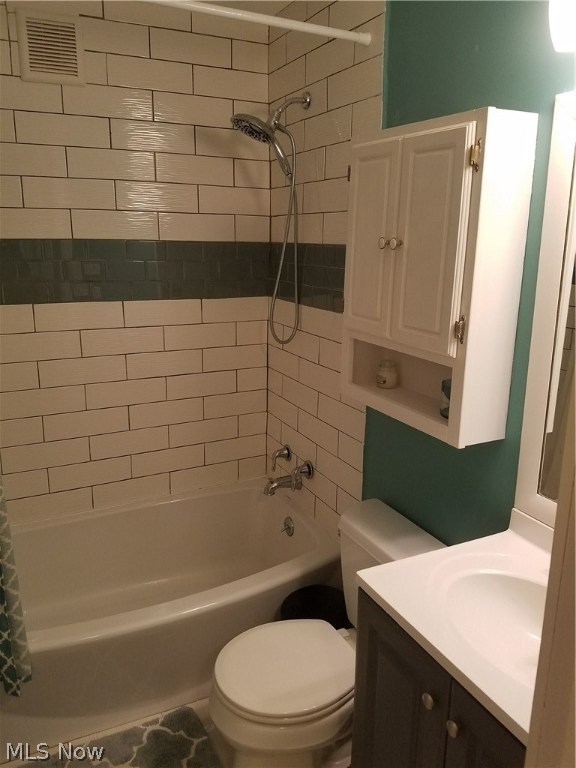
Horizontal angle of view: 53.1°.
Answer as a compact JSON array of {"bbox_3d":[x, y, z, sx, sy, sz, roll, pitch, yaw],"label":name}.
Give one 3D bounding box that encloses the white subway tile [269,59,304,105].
[{"bbox_3d":[-0.001,-1.156,2.206,0.010,0.106,0.317,-7,16,-26],"label":"white subway tile"}]

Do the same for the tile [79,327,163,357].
[{"bbox_3d":[-0.620,-0.162,2.179,0.302,0.099,0.010,-7,16,-26],"label":"tile"}]

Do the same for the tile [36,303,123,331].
[{"bbox_3d":[-0.798,-0.261,2.223,0.322,0.106,0.010,-7,16,-26],"label":"tile"}]

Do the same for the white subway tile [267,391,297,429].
[{"bbox_3d":[-0.018,0.107,2.390,0.010,0.099,0.295,-6,16,-26],"label":"white subway tile"}]

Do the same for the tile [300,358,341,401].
[{"bbox_3d":[0.117,-0.021,2.106,0.010,0.101,0.304,-6,16,-25],"label":"tile"}]

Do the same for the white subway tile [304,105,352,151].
[{"bbox_3d":[0.133,-0.846,1.924,0.010,0.102,0.306,-7,16,-26],"label":"white subway tile"}]

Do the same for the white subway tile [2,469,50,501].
[{"bbox_3d":[-1.033,0.378,2.108,0.302,0.099,0.010,-7,16,-26],"label":"white subway tile"}]

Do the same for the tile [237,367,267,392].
[{"bbox_3d":[-0.153,-0.019,2.488,0.142,0.101,0.010,-7,16,-26],"label":"tile"}]

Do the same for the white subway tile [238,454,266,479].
[{"bbox_3d":[-0.157,0.377,2.594,0.141,0.094,0.010,-6,16,-25],"label":"white subway tile"}]

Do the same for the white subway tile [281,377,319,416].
[{"bbox_3d":[0.053,0.046,2.377,0.010,0.106,0.316,-7,16,-26],"label":"white subway tile"}]

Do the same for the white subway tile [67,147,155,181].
[{"bbox_3d":[-0.621,-0.775,2.045,0.306,0.101,0.010,-7,16,-26],"label":"white subway tile"}]

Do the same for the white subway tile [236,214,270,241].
[{"bbox_3d":[-0.146,-0.631,2.327,0.142,0.101,0.010,-7,16,-26],"label":"white subway tile"}]

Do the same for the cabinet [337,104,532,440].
[{"bbox_3d":[0.347,-0.271,1.513,0.162,0.741,0.511,-7,16,-26],"label":"cabinet"}]

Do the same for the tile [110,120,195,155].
[{"bbox_3d":[-0.507,-0.935,2.194,0.322,0.106,0.010,-7,16,-26],"label":"tile"}]

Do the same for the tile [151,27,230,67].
[{"bbox_3d":[-0.340,-1.204,2.073,0.306,0.101,0.010,-7,16,-26],"label":"tile"}]

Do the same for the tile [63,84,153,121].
[{"bbox_3d":[-0.621,-0.975,1.997,0.304,0.101,0.010,-6,16,-25],"label":"tile"}]

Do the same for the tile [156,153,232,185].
[{"bbox_3d":[-0.364,-0.847,2.291,0.322,0.106,0.010,-7,16,-26],"label":"tile"}]

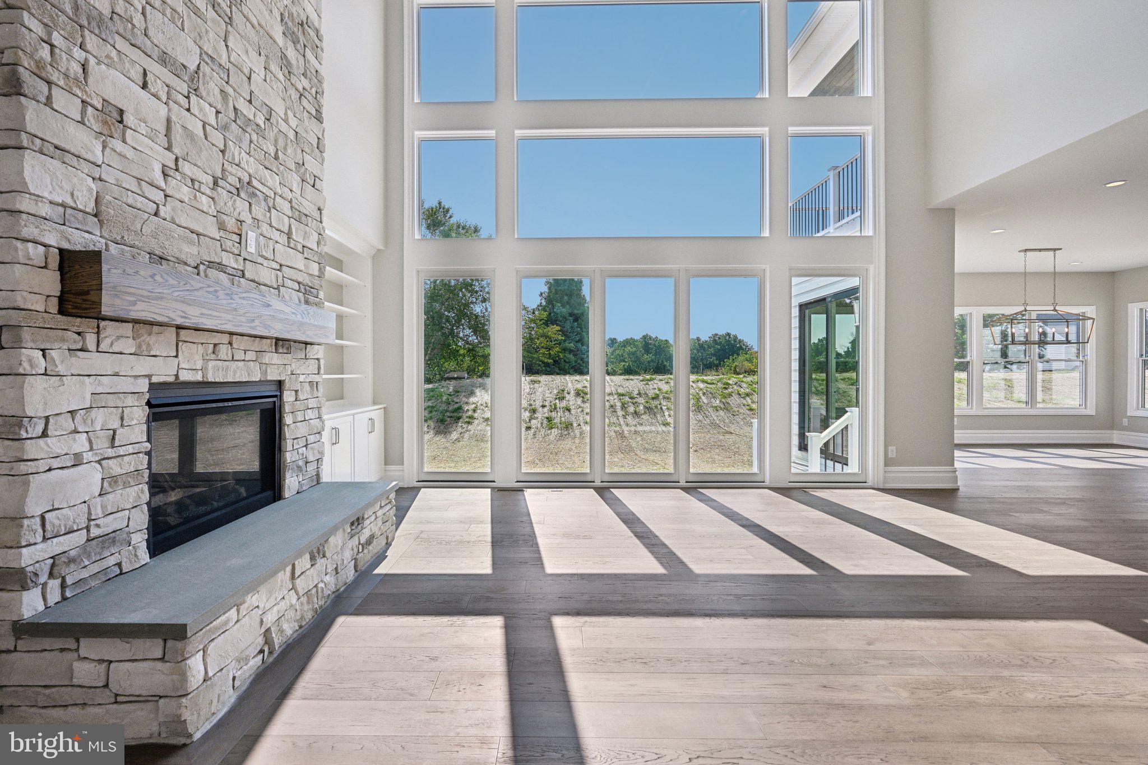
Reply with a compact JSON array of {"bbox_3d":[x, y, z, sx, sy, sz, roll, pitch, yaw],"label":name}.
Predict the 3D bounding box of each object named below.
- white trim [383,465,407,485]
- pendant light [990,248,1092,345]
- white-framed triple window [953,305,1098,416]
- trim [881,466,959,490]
[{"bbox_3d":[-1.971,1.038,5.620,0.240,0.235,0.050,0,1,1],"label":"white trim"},{"bbox_3d":[6.811,-1.251,7.450,1.190,1.390,0.380,0,1,0],"label":"pendant light"},{"bbox_3d":[7.996,-0.395,9.170,2.780,1.970,0.110,0,1,1],"label":"white-framed triple window"},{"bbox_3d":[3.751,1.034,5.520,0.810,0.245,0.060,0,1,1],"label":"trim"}]

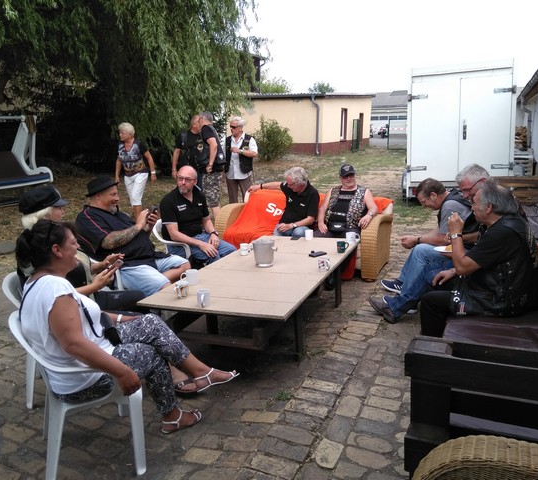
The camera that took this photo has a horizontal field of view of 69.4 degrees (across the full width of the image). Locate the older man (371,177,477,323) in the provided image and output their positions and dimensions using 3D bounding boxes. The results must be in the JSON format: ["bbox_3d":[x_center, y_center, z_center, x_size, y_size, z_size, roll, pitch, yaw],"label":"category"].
[{"bbox_3d":[1.289,0.043,3.198,0.920,1.100,0.560,2,16,17],"label":"older man"}]

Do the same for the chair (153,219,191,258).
[{"bbox_3d":[-0.740,0.190,3.620,0.570,0.800,0.570,5,18,29],"label":"chair"}]

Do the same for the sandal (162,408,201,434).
[{"bbox_3d":[-0.524,1.064,2.316,0.245,0.100,0.090,-10,17,-23],"label":"sandal"}]

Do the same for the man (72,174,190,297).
[{"bbox_3d":[-0.998,0.168,2.976,0.920,1.300,0.660,1,16,15],"label":"man"}]

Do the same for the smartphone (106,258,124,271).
[{"bbox_3d":[-0.924,0.154,2.300,0.070,0.009,0.145,20,60,45],"label":"smartphone"}]

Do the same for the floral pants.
[{"bbox_3d":[-0.839,0.689,2.150,0.740,0.470,0.400,-11,17,-24],"label":"floral pants"}]

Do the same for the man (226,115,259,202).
[{"bbox_3d":[-0.373,-0.852,5.523,0.500,1.730,0.380,4,17,22],"label":"man"}]

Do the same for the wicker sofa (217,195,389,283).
[{"bbox_3d":[0.405,-0.115,4.473,1.835,0.770,0.820,4,18,26],"label":"wicker sofa"}]

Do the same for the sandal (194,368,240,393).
[{"bbox_3d":[-0.276,0.745,2.060,0.250,0.085,0.090,-23,20,-12],"label":"sandal"}]

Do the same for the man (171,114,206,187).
[{"bbox_3d":[-1.031,-0.877,5.588,0.620,1.760,0.420,-12,18,-27],"label":"man"}]

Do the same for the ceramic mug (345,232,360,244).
[{"bbox_3d":[0.787,-0.014,3.680,0.120,0.095,0.085,0,16,10],"label":"ceramic mug"}]

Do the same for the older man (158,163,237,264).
[{"bbox_3d":[-0.577,-0.029,3.507,0.850,1.280,0.620,7,19,33],"label":"older man"}]

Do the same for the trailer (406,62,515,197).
[{"bbox_3d":[4.220,-2.560,9.294,2.050,2.400,3.800,2,16,17],"label":"trailer"}]

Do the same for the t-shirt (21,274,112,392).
[{"bbox_3d":[-1.032,0.469,1.970,0.380,0.560,0.460,-11,17,-24],"label":"t-shirt"}]

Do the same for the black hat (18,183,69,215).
[{"bbox_3d":[-1.353,-0.243,2.330,0.270,0.150,0.220,-6,16,-9],"label":"black hat"}]

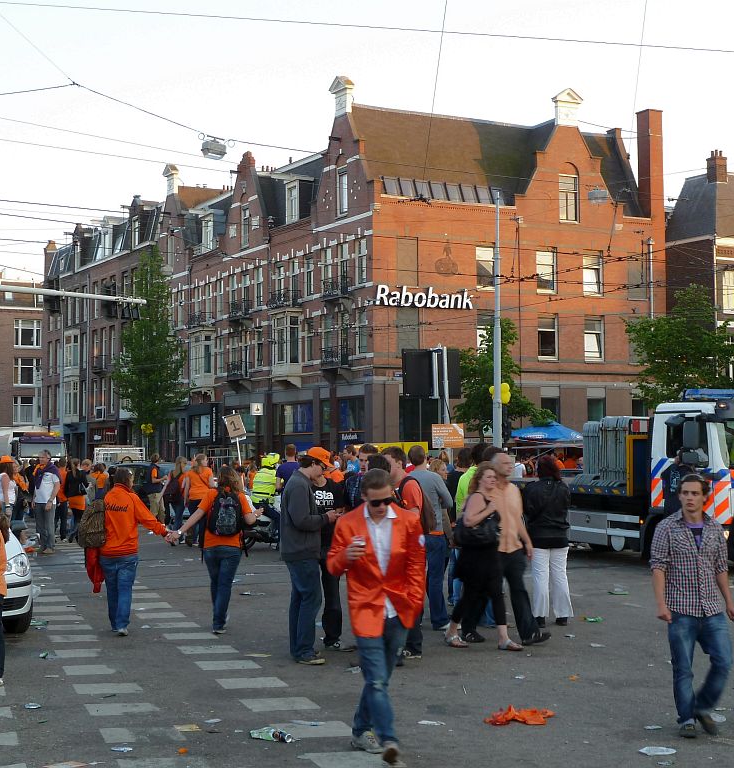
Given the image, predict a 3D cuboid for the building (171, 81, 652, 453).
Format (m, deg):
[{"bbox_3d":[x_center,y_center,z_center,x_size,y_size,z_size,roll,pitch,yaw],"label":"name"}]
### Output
[{"bbox_3d":[1.348,-3.938,77.410,15.938,18.998,26.397,1,-3,-27],"label":"building"}]

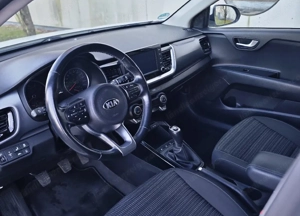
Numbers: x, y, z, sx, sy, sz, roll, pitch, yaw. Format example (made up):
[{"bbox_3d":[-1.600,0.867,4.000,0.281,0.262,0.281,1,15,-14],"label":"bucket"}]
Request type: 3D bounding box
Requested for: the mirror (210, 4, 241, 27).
[{"bbox_3d":[0.493,-0.622,1.780,0.205,0.137,0.100,-14,27,-20],"label":"mirror"}]

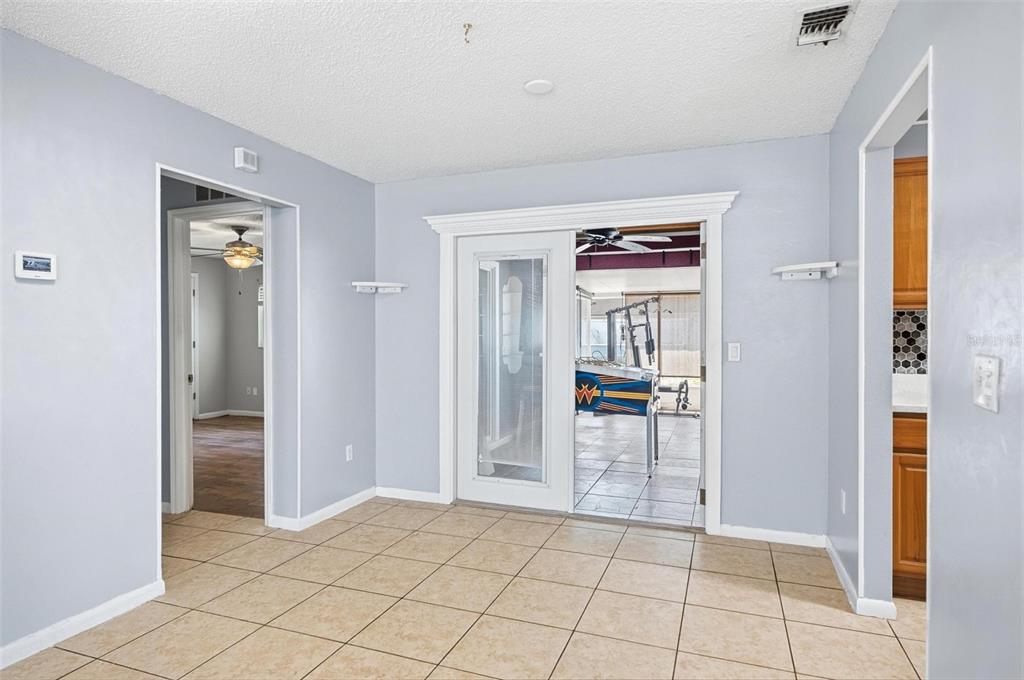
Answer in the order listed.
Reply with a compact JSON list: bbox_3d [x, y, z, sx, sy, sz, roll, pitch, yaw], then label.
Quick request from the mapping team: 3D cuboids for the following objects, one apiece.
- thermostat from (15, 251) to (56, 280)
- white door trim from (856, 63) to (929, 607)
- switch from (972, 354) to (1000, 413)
[{"bbox_3d":[-1.895,-0.294,2.146,0.028,0.105,0.137,0,1,22],"label":"thermostat"},{"bbox_3d":[1.460,0.196,1.984,0.150,2.113,0.954,0,1,22],"label":"white door trim"},{"bbox_3d":[1.070,0.098,1.211,0.015,0.114,0.123,0,1,22],"label":"switch"}]

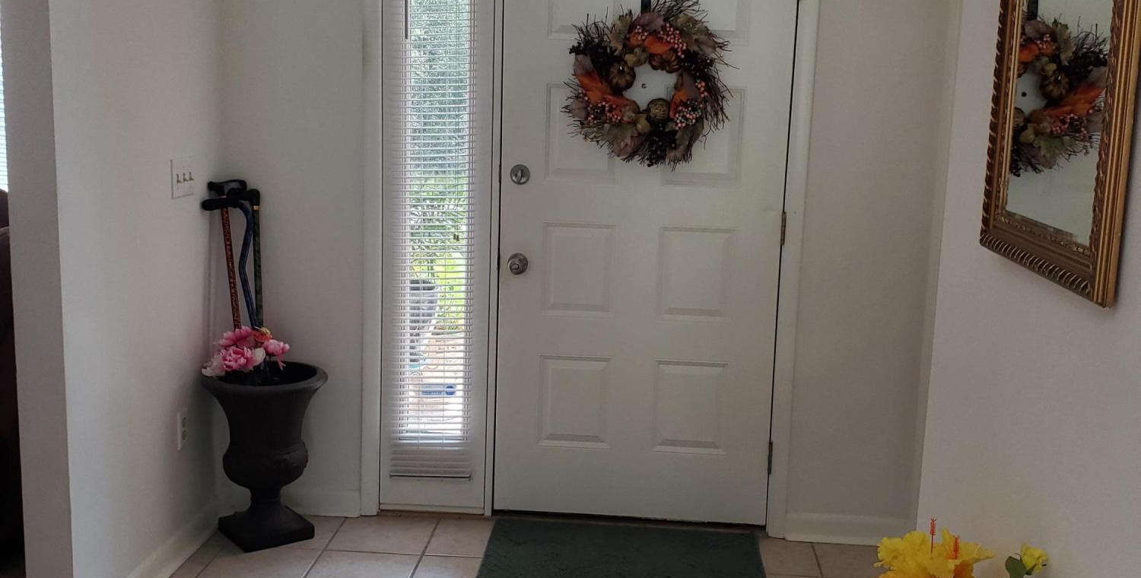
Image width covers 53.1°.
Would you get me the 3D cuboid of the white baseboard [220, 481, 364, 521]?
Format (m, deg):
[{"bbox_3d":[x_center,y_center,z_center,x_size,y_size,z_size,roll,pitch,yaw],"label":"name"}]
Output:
[{"bbox_3d":[-0.940,0.721,3.883,0.457,0.091,0.016,2,10,4],"label":"white baseboard"}]

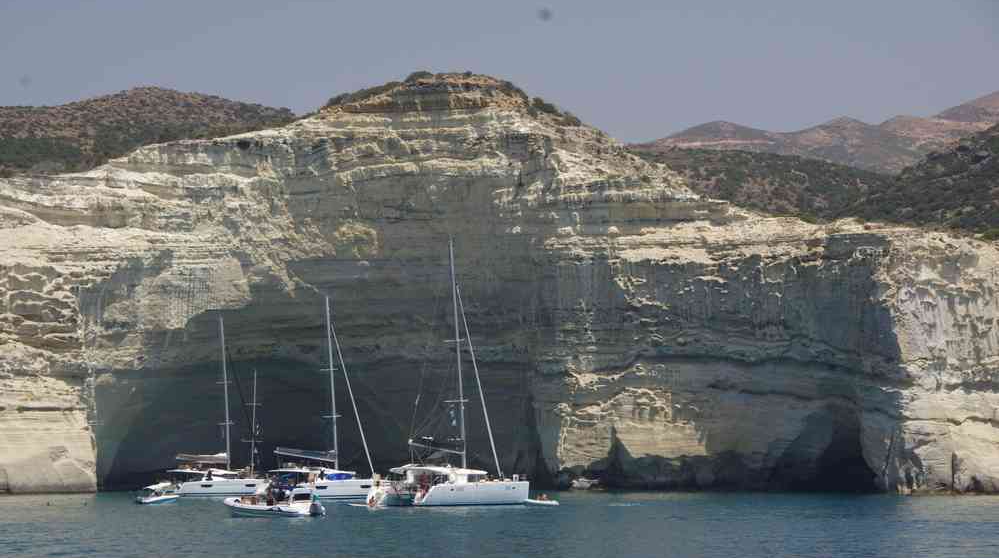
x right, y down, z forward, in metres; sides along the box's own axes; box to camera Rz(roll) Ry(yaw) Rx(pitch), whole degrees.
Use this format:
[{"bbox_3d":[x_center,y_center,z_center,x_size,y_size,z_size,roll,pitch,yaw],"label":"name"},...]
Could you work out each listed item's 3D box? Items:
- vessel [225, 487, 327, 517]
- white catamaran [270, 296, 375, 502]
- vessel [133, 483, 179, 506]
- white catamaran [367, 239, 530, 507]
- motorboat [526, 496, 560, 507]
[{"bbox_3d":[-15.221,15.223,163.312,7.000,2.150,2.500,-1,-4,10],"label":"vessel"},{"bbox_3d":[-17.484,12.452,248.280,13.000,21.300,7.200,3,-5,-34],"label":"white catamaran"},{"bbox_3d":[-30.995,19.421,218.152,4.600,2.150,1.900,3,-5,-30],"label":"vessel"},{"bbox_3d":[-4.349,8.332,209.984,13.600,23.600,7.600,4,-6,-43],"label":"white catamaran"},{"bbox_3d":[3.757,19.117,206.139,3.200,0.800,1.600,0,-4,5],"label":"motorboat"}]

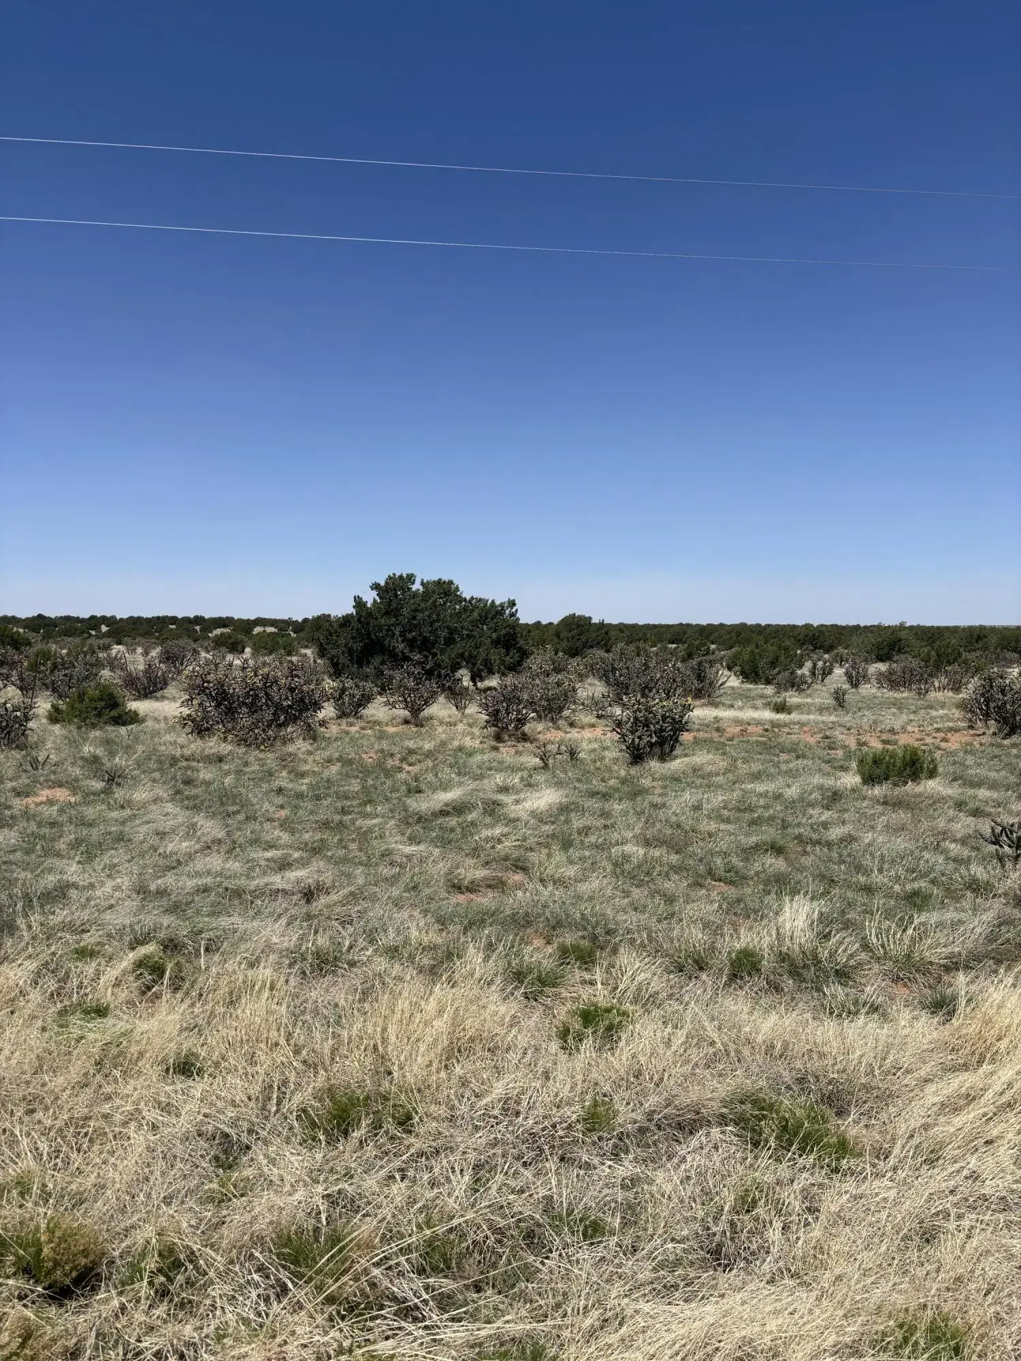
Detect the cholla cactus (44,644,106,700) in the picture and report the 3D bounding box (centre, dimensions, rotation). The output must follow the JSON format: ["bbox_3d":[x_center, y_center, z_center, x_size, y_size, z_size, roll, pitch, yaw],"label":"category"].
[{"bbox_3d":[-10.297,-0.178,24.141,1.340,1.370,1.200,-1,3,-23],"label":"cholla cactus"}]

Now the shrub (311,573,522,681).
[{"bbox_3d":[-2.993,-1.747,32.891,6.997,3.436,6.158,0,3,-5],"label":"shrub"}]

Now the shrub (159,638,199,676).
[{"bbox_3d":[-11.462,-0.828,35.296,1.346,1.243,1.211,-1,3,-18],"label":"shrub"}]

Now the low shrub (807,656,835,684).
[{"bbox_3d":[9.575,-0.328,31.547,0.845,0.887,0.803,1,3,17],"label":"low shrub"}]

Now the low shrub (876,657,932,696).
[{"bbox_3d":[10.768,-0.152,27.946,1.527,0.945,1.221,2,3,21],"label":"low shrub"}]

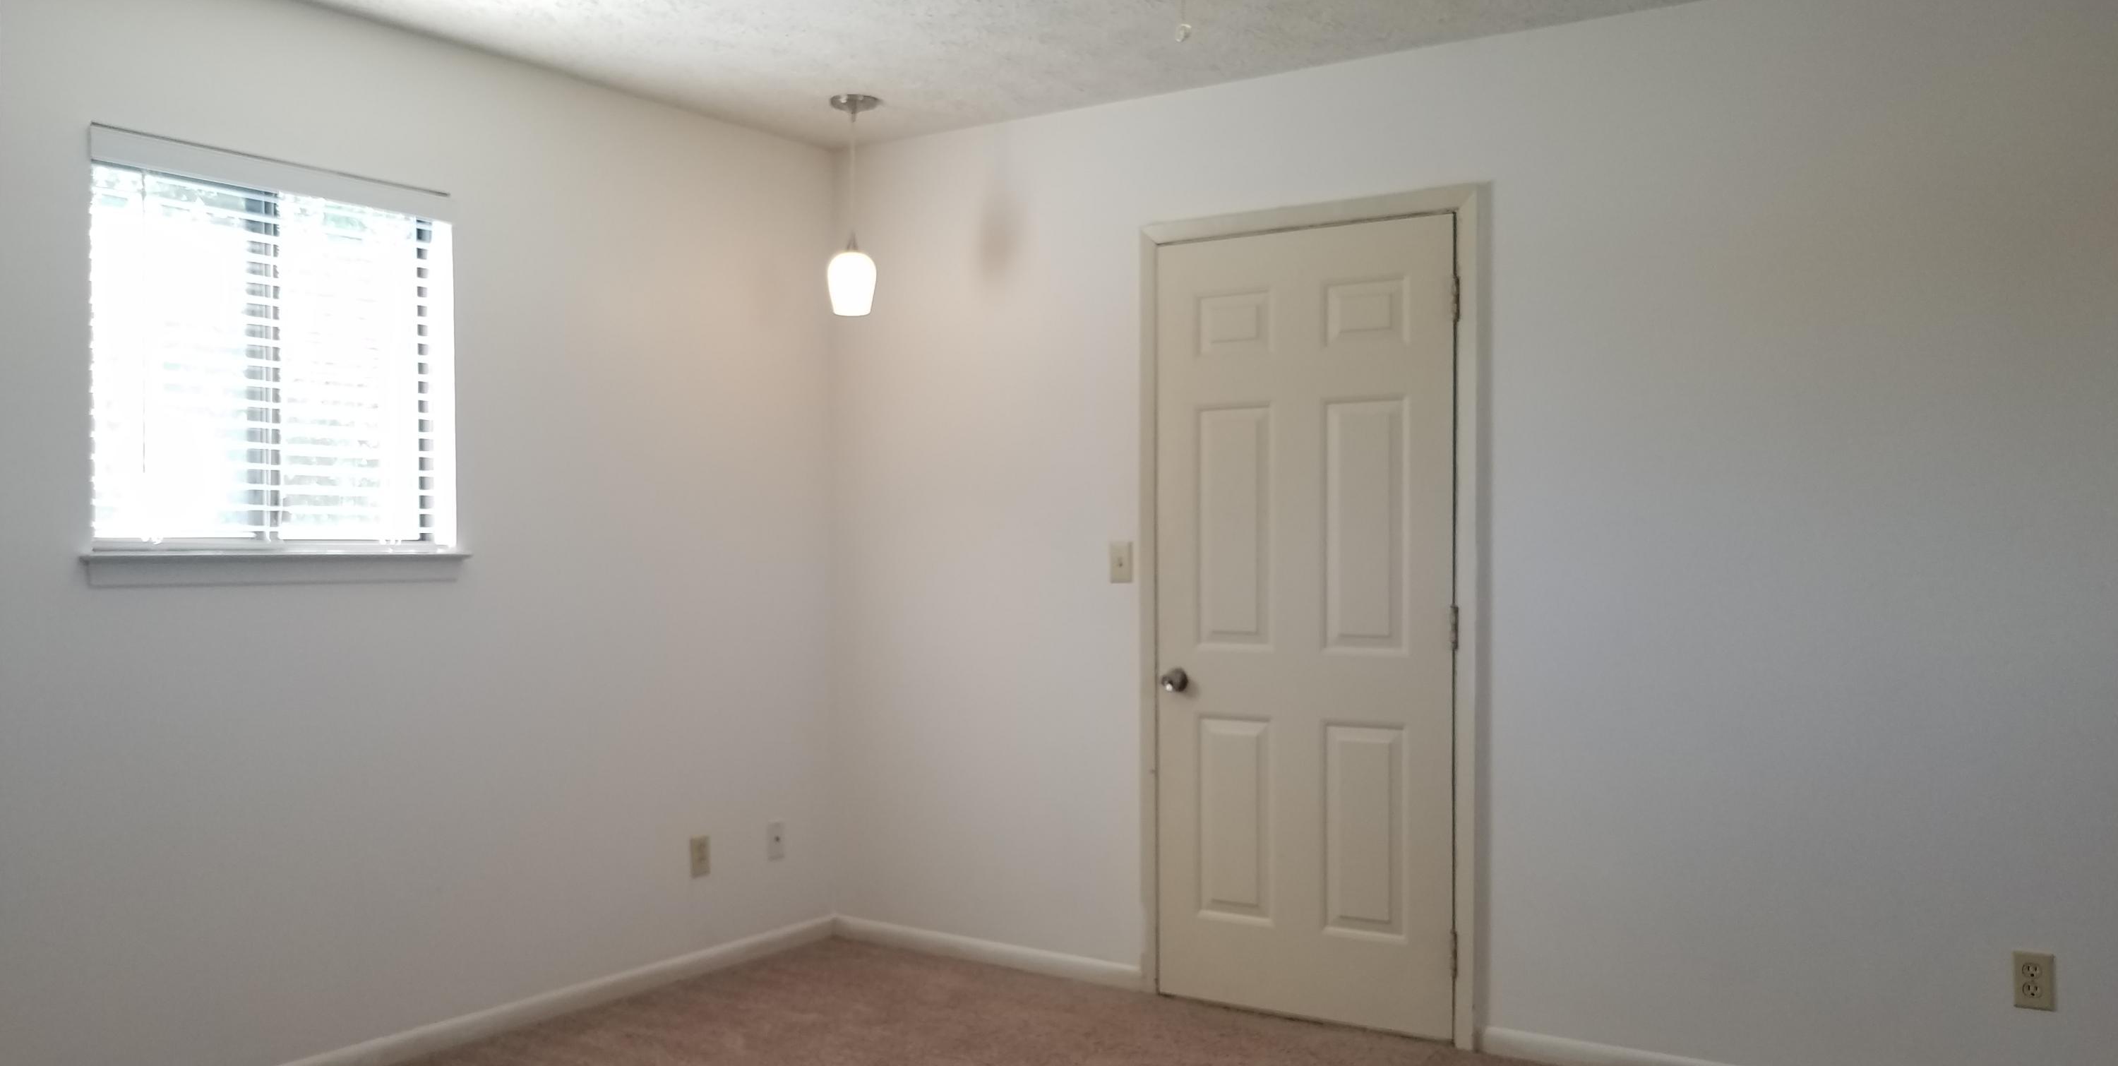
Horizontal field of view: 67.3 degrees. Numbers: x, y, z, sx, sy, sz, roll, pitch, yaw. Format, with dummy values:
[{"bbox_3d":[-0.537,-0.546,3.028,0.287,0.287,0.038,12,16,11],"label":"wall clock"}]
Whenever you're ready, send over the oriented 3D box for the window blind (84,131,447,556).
[{"bbox_3d":[-1.726,-0.392,3.566,0.060,0.860,0.825,-1,-1,34],"label":"window blind"}]

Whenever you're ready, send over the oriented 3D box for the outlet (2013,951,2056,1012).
[{"bbox_3d":[1.961,0.902,3.195,0.071,0.115,0.010,-1,-1,34],"label":"outlet"}]

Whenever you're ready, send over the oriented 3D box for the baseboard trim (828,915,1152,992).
[{"bbox_3d":[-0.246,1.230,4.685,1.130,0.065,0.015,-1,-1,34],"label":"baseboard trim"}]

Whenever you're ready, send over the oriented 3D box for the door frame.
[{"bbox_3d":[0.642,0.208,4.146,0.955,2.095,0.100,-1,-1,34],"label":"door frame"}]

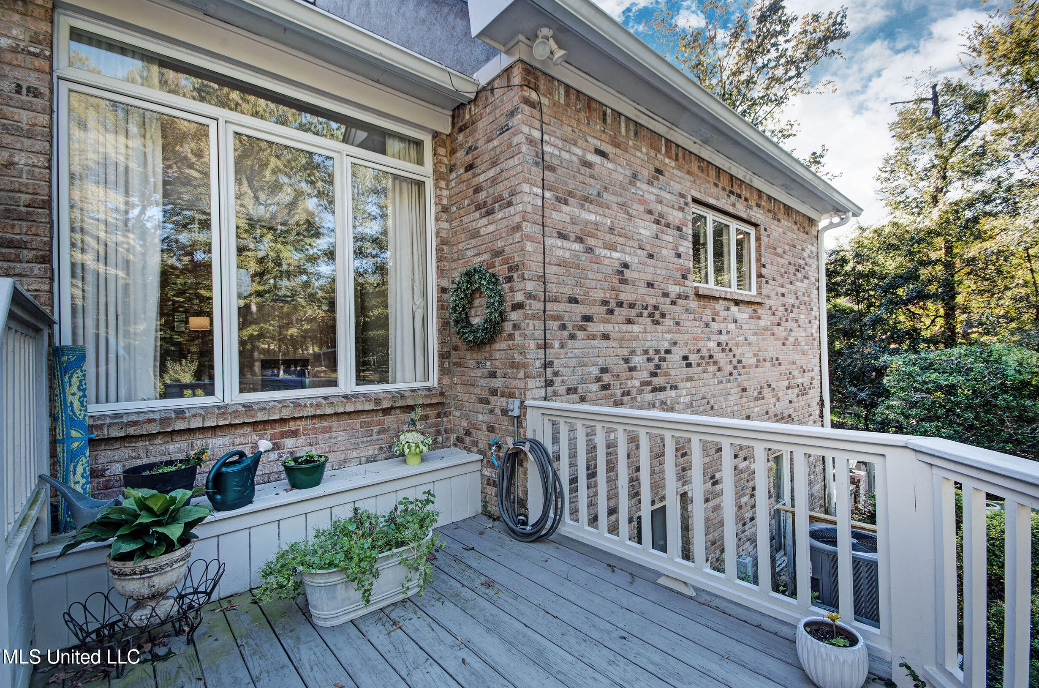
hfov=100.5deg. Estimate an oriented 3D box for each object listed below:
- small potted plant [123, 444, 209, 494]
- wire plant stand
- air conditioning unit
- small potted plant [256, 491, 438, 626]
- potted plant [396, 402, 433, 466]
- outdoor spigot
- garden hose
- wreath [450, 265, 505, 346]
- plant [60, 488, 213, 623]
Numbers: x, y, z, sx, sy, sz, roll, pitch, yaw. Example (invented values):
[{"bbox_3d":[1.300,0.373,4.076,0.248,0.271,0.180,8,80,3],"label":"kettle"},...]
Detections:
[{"bbox_3d":[-1.837,0.706,2.246,0.340,0.360,0.310,0,-1,-42],"label":"small potted plant"},{"bbox_3d":[-1.613,1.194,1.893,0.530,0.265,0.300,0,-1,-42],"label":"wire plant stand"},{"bbox_3d":[3.736,2.561,4.793,0.850,0.740,0.850,-2,-1,37],"label":"air conditioning unit"},{"bbox_3d":[-0.817,1.089,2.224,0.880,0.450,0.410,0,-1,-42],"label":"small potted plant"},{"bbox_3d":[-0.789,0.653,3.181,0.270,0.450,0.270,0,-1,-42],"label":"potted plant"},{"bbox_3d":[-0.174,0.791,3.139,0.120,0.200,0.070,0,-1,-42],"label":"outdoor spigot"},{"bbox_3d":[0.051,0.960,2.835,0.180,0.690,0.540,0,-1,-42],"label":"garden hose"},{"bbox_3d":[-0.322,-0.291,3.295,0.120,0.630,0.620,0,-1,-42],"label":"wreath"},{"bbox_3d":[-1.639,0.932,1.913,0.490,0.540,0.450,0,-1,-42],"label":"plant"}]

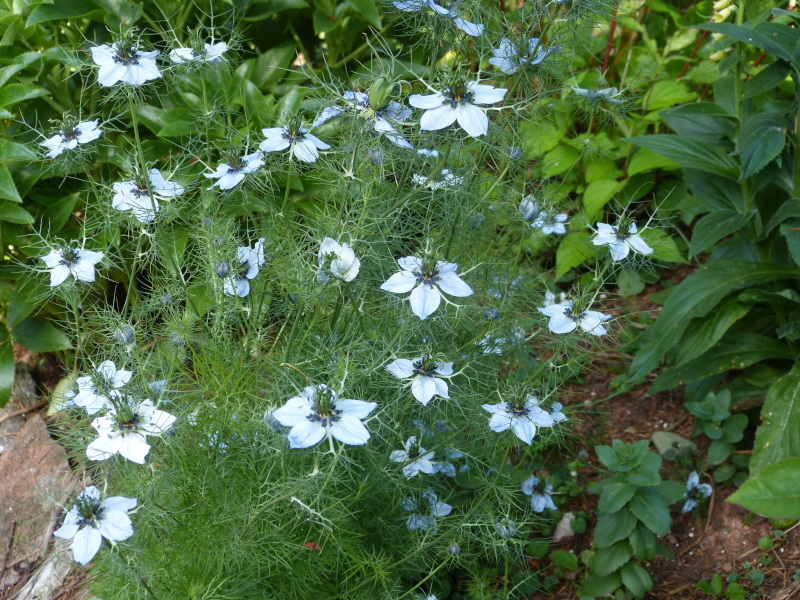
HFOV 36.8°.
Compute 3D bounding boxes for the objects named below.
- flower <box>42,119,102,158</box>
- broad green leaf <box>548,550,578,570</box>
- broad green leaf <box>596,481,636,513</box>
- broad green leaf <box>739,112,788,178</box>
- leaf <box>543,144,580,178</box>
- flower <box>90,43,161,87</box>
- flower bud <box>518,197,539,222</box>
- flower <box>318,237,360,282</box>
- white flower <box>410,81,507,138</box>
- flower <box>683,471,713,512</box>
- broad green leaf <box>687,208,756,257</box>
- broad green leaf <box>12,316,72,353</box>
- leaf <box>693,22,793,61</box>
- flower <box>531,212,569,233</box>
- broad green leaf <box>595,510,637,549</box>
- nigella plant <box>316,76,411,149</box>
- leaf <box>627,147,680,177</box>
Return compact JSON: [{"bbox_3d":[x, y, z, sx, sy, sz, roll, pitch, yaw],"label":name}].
[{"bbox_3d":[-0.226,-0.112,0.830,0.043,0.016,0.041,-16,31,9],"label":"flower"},{"bbox_3d":[0.155,0.247,1.140,0.029,0.009,0.023,13,32,21],"label":"broad green leaf"},{"bbox_3d":[0.157,0.143,0.870,0.026,0.008,0.034,32,60,30],"label":"broad green leaf"},{"bbox_3d":[0.278,-0.118,0.920,0.036,0.022,0.060,29,69,20],"label":"broad green leaf"},{"bbox_3d":[0.195,-0.167,1.450,0.051,0.015,0.039,-40,70,-11],"label":"leaf"},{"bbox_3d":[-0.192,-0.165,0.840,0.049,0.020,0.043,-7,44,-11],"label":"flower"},{"bbox_3d":[0.088,-0.062,0.820,0.015,0.018,0.015,0,25,0],"label":"flower bud"},{"bbox_3d":[-0.039,-0.026,0.780,0.028,0.028,0.025,14,28,27],"label":"flower"},{"bbox_3d":[0.031,-0.101,0.640,0.051,0.021,0.047,0,42,0],"label":"white flower"},{"bbox_3d":[0.223,0.143,0.900,0.027,0.016,0.032,-7,52,9],"label":"flower"},{"bbox_3d":[0.334,-0.069,1.250,0.088,0.020,0.042,-34,41,-17],"label":"broad green leaf"},{"bbox_3d":[-0.283,0.027,0.950,0.050,0.012,0.034,14,37,10],"label":"broad green leaf"},{"bbox_3d":[0.324,-0.243,1.140,0.108,0.027,0.040,6,28,-14],"label":"leaf"},{"bbox_3d":[0.124,-0.065,1.000,0.032,0.014,0.028,4,43,7],"label":"flower"},{"bbox_3d":[0.188,0.200,1.050,0.040,0.009,0.026,-34,63,-11],"label":"broad green leaf"},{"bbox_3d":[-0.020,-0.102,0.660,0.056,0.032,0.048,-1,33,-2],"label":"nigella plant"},{"bbox_3d":[0.255,-0.139,1.200,0.056,0.018,0.042,3,39,8],"label":"leaf"}]

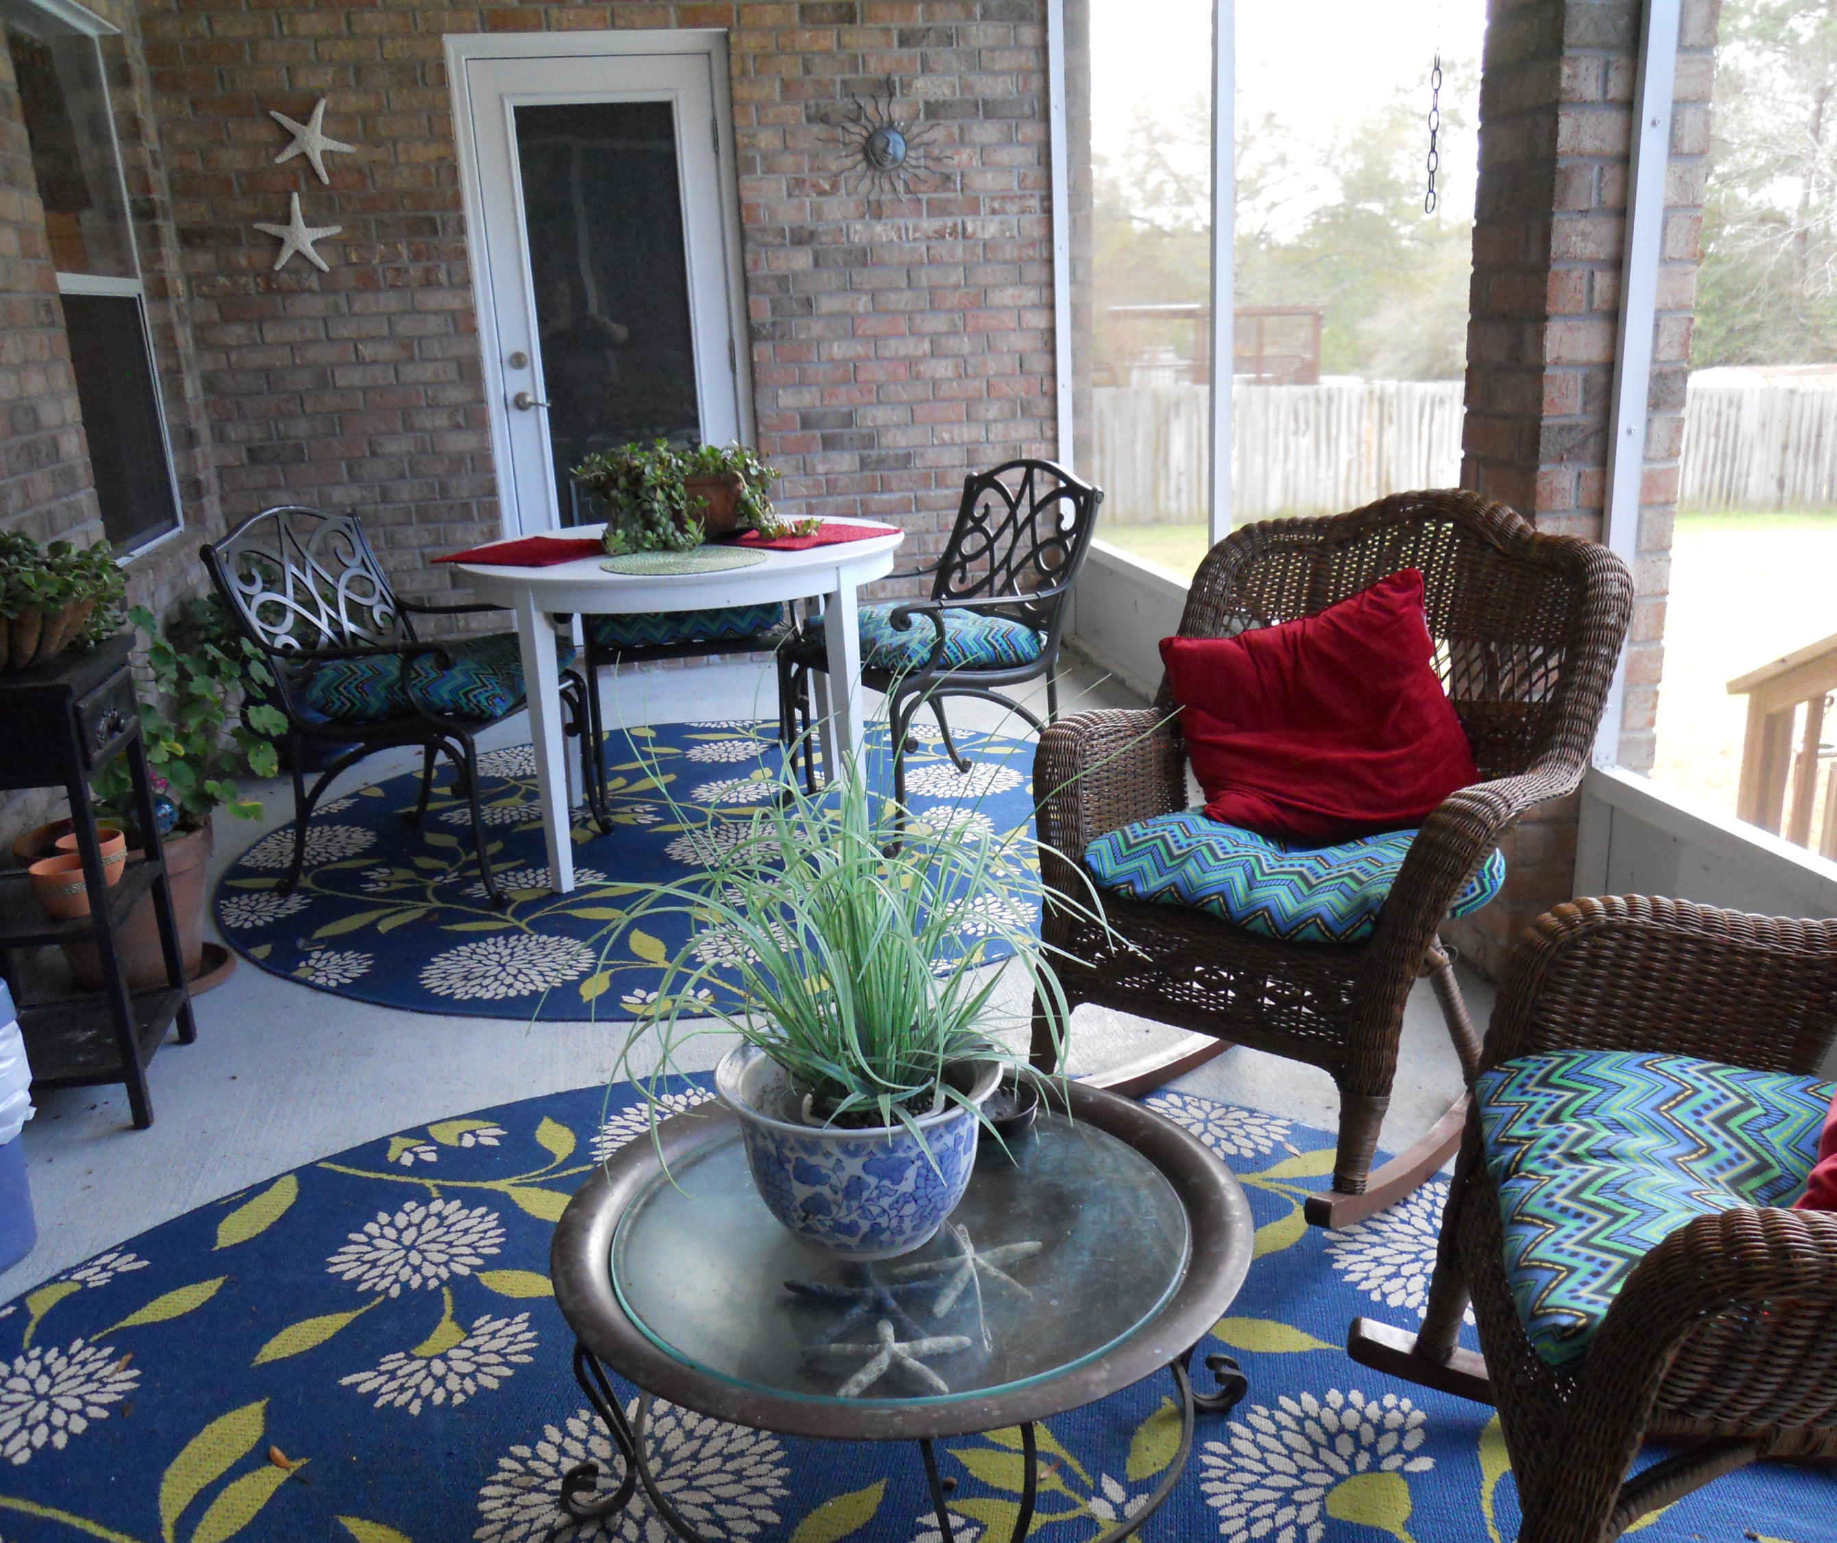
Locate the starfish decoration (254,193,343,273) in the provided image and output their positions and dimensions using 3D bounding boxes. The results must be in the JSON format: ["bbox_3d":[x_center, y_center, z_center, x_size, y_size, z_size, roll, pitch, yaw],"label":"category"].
[{"bbox_3d":[-2.090,-1.813,5.604,0.284,0.260,0.040,-5,16,-8],"label":"starfish decoration"}]

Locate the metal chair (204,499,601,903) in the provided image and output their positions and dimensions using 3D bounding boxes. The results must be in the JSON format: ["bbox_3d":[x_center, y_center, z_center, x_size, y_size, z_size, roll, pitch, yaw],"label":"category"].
[{"bbox_3d":[-1.194,-0.201,3.984,0.670,0.870,0.600,1,16,15],"label":"metal chair"}]

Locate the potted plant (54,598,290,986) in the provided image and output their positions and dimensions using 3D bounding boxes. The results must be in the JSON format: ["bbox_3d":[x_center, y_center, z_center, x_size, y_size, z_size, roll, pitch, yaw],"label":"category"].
[{"bbox_3d":[-1.570,0.033,3.431,0.540,0.750,0.520,-5,16,-8],"label":"potted plant"}]

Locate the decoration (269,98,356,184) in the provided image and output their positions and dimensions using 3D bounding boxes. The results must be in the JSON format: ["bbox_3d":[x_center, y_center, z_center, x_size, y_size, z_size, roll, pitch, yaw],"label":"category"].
[{"bbox_3d":[-2.014,-2.098,5.542,0.268,0.270,0.040,-5,16,-8],"label":"decoration"}]

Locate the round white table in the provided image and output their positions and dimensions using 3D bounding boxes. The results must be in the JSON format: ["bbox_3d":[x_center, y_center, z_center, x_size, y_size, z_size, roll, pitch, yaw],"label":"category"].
[{"bbox_3d":[-0.544,-0.192,4.098,1.085,0.730,1.085,-3,15,1],"label":"round white table"}]

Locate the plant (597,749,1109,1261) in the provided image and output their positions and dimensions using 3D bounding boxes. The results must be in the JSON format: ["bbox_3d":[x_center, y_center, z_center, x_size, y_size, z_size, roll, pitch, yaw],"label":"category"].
[{"bbox_3d":[-0.056,0.192,1.541,0.470,0.470,0.450,-5,16,-8],"label":"plant"}]

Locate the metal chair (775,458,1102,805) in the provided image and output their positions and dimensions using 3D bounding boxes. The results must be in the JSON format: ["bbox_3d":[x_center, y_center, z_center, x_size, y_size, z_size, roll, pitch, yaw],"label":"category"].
[{"bbox_3d":[0.033,-0.321,4.200,0.670,0.870,0.600,-11,17,-28],"label":"metal chair"}]

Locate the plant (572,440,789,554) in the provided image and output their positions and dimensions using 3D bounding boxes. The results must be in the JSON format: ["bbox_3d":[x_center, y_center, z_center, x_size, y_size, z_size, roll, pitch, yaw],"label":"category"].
[{"bbox_3d":[-0.580,-0.692,4.080,0.530,0.245,0.420,-5,16,-8],"label":"plant"}]

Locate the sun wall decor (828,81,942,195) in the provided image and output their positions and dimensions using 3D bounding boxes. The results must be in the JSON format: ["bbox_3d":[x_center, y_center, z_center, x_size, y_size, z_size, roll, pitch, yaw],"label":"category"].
[{"bbox_3d":[-0.110,-2.188,5.834,0.450,0.450,0.050,-5,16,-8],"label":"sun wall decor"}]

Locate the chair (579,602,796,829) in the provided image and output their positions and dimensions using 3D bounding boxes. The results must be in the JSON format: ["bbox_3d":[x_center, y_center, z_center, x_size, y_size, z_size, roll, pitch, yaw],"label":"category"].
[{"bbox_3d":[-0.645,-0.406,4.632,0.600,0.870,0.670,-6,16,-11],"label":"chair"}]

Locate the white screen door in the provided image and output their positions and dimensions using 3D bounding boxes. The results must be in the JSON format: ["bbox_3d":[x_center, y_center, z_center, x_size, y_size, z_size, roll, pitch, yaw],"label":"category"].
[{"bbox_3d":[-1.063,-1.463,5.911,0.950,2.150,0.100,-5,16,-8],"label":"white screen door"}]

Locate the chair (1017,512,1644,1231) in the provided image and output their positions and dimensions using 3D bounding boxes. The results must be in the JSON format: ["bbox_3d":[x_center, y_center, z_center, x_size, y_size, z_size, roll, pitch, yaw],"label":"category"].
[{"bbox_3d":[0.617,0.073,2.542,0.710,0.930,0.800,12,21,42],"label":"chair"}]

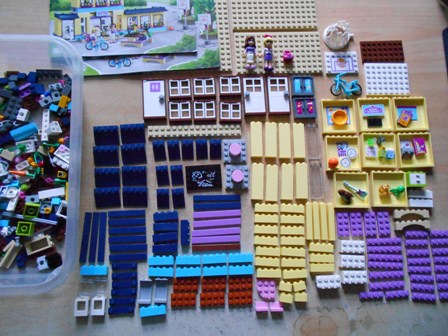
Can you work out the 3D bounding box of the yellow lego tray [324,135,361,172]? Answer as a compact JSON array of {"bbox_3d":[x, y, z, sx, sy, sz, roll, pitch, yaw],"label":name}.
[{"bbox_3d":[0.167,-0.020,0.473,0.048,0.008,0.050,0,82,-2],"label":"yellow lego tray"}]

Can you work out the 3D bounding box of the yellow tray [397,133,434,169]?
[{"bbox_3d":[0.272,-0.026,0.482,0.048,0.008,0.050,-1,82,-3],"label":"yellow tray"}]

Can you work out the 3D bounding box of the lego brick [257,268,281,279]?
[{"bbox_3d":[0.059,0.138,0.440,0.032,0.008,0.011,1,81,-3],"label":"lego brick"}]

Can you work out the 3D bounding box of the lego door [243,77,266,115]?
[{"bbox_3d":[0.042,-0.103,0.478,0.032,0.009,0.058,-2,81,-3],"label":"lego door"}]

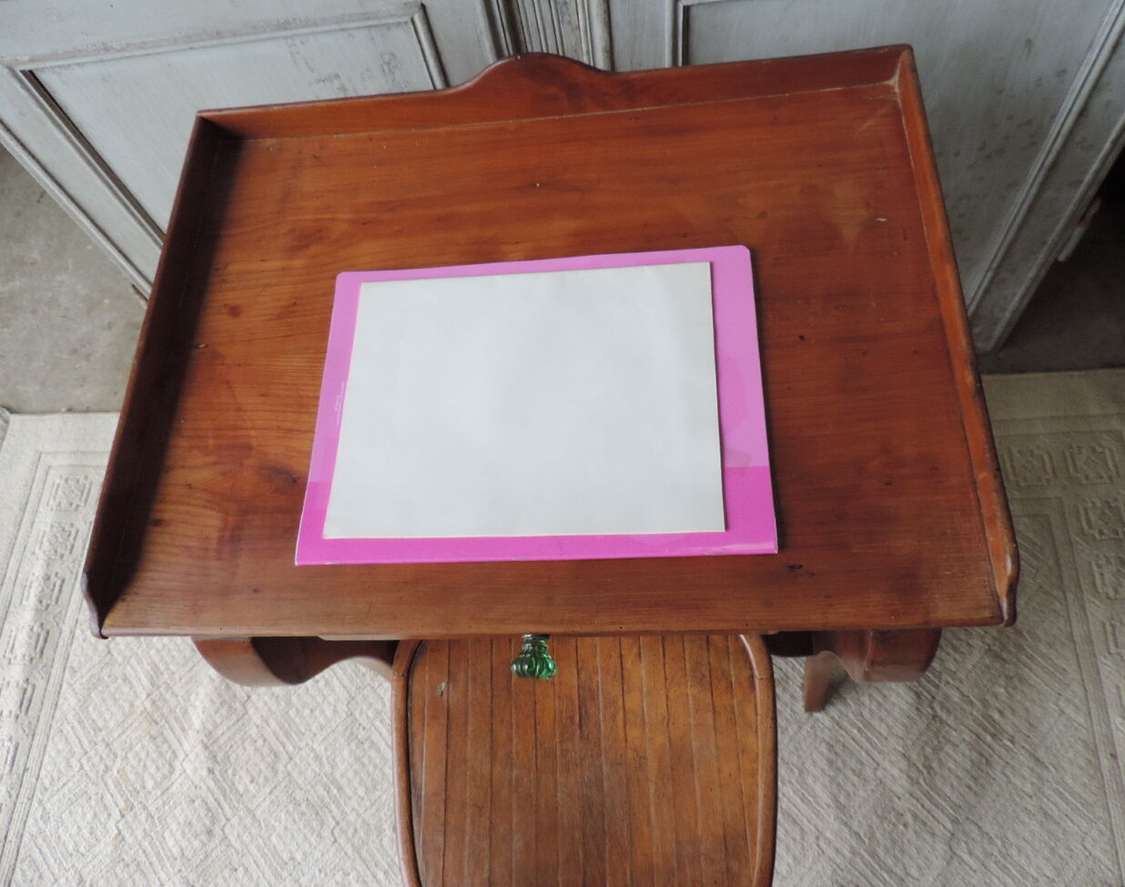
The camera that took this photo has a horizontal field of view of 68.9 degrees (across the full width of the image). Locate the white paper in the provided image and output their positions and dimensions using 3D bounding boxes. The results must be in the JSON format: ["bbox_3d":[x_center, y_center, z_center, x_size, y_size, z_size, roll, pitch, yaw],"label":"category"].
[{"bbox_3d":[-0.028,-0.036,0.606,0.279,0.002,0.216,-2,66,8],"label":"white paper"}]

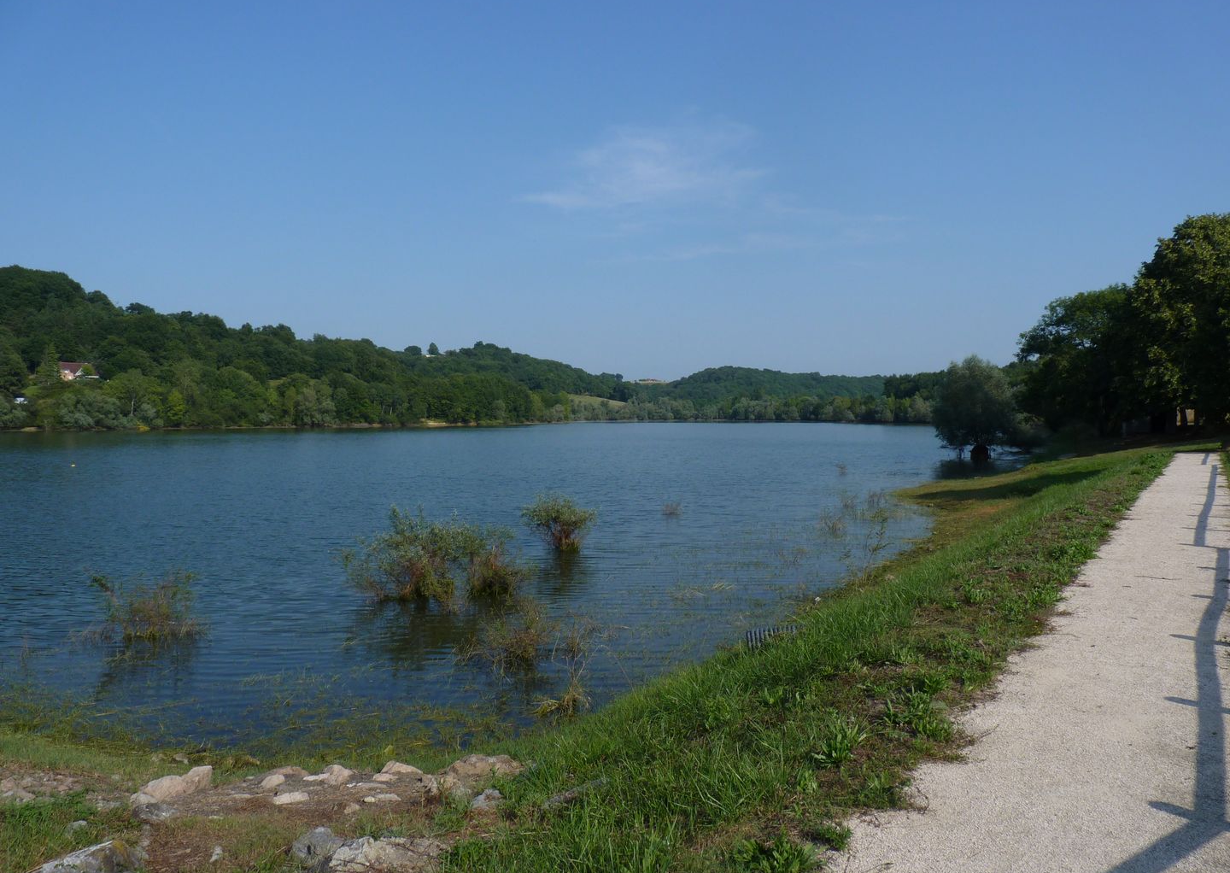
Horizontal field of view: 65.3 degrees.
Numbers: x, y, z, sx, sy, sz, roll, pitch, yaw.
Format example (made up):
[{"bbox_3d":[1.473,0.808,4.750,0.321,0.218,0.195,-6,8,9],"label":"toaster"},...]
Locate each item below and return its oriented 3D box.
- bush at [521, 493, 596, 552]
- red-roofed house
[{"bbox_3d":[-1.167,1.774,20.249,1.550,1.180,1.450,0,1,0],"label":"bush"},{"bbox_3d":[-157.051,-18.650,280.000,11.500,6.300,9.000,-1,1,-34],"label":"red-roofed house"}]

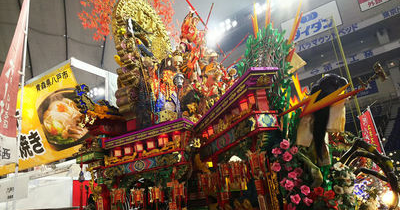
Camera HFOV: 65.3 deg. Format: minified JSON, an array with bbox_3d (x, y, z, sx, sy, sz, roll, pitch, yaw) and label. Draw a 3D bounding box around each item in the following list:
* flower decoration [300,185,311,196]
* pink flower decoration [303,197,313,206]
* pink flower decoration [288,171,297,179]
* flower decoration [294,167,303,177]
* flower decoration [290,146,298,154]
[{"bbox_3d":[1.048,0.850,3.100,0.095,0.097,0.070,-11,-19,16],"label":"flower decoration"},{"bbox_3d":[1.402,1.259,4.050,0.120,0.105,0.095,-12,-16,8],"label":"pink flower decoration"},{"bbox_3d":[1.214,0.922,4.080,0.118,0.110,0.100,-12,-16,8],"label":"pink flower decoration"},{"bbox_3d":[1.042,0.714,3.300,0.085,0.095,0.065,-11,-19,15],"label":"flower decoration"},{"bbox_3d":[1.000,0.471,3.300,0.085,0.085,0.065,-11,-19,15],"label":"flower decoration"}]

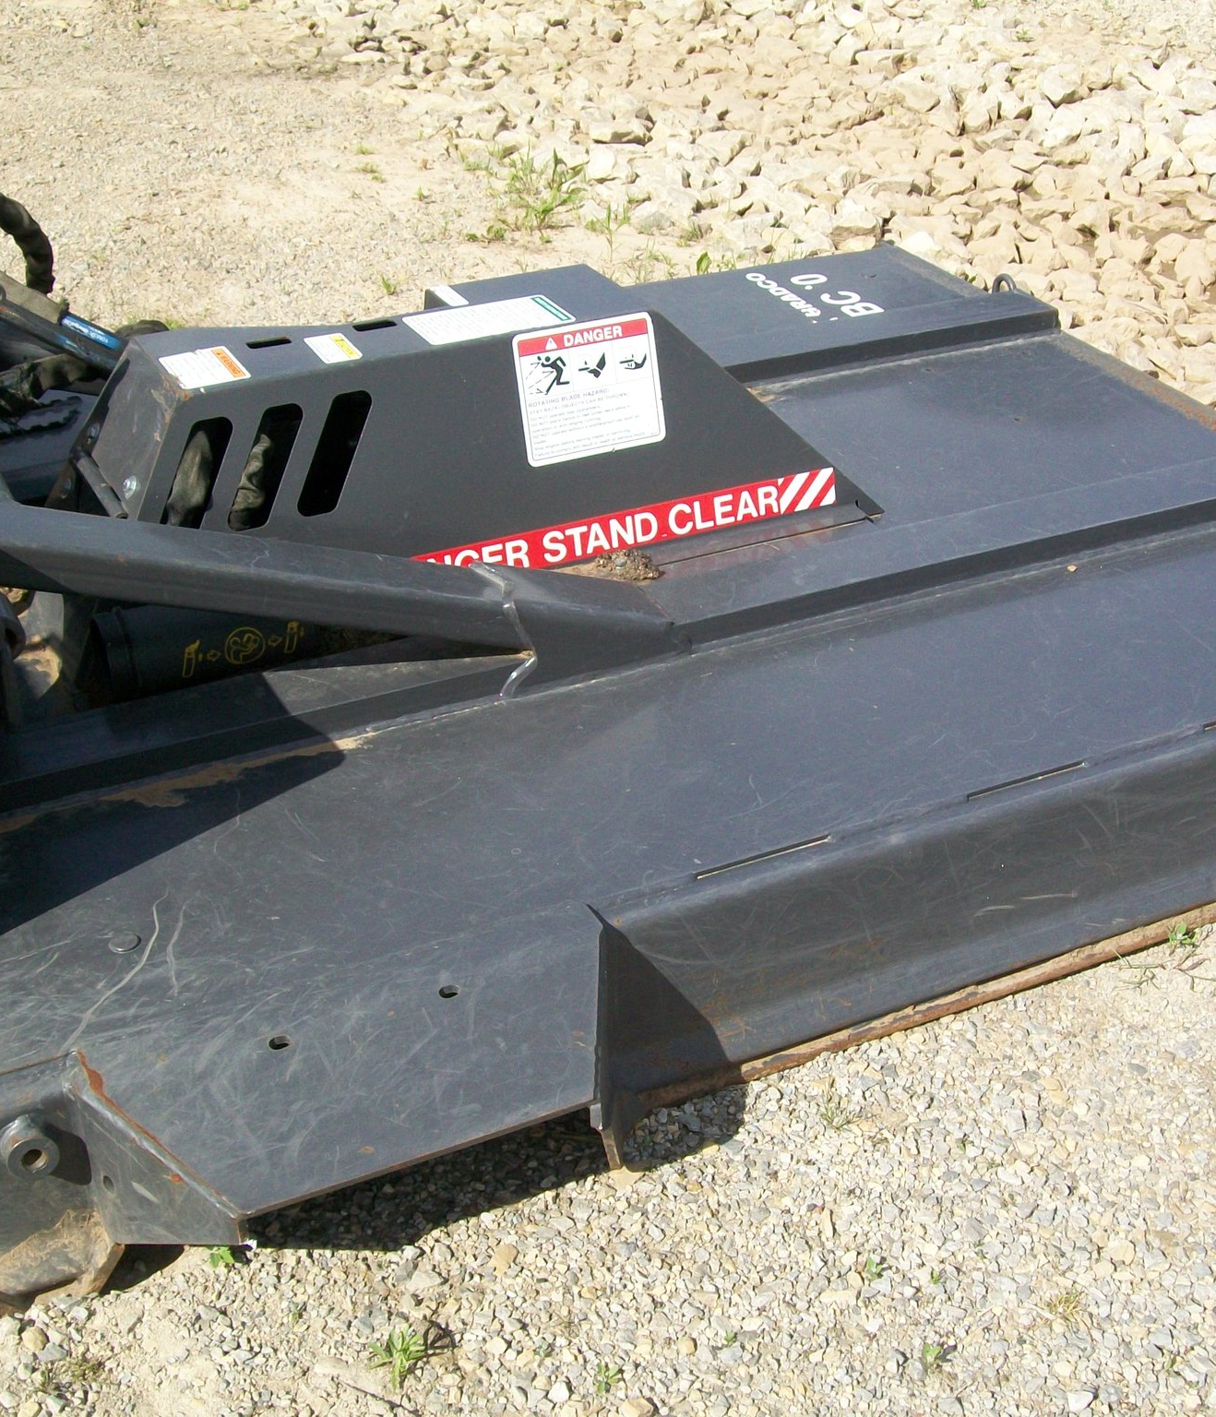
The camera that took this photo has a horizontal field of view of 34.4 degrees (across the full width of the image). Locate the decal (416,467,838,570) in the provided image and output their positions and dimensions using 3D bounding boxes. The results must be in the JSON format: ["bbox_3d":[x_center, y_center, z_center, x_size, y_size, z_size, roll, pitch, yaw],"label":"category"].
[{"bbox_3d":[-0.011,-0.209,2.402,0.680,0.046,0.004,-14,18,-22],"label":"decal"}]

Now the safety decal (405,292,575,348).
[{"bbox_3d":[-0.140,-0.465,2.350,0.188,0.004,0.096,-14,35,-22],"label":"safety decal"}]

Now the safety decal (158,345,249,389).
[{"bbox_3d":[-0.452,-0.383,2.209,0.078,0.004,0.099,-14,35,-22],"label":"safety decal"}]

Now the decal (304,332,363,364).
[{"bbox_3d":[-0.315,-0.415,2.266,0.046,0.004,0.081,-14,35,-22],"label":"decal"}]

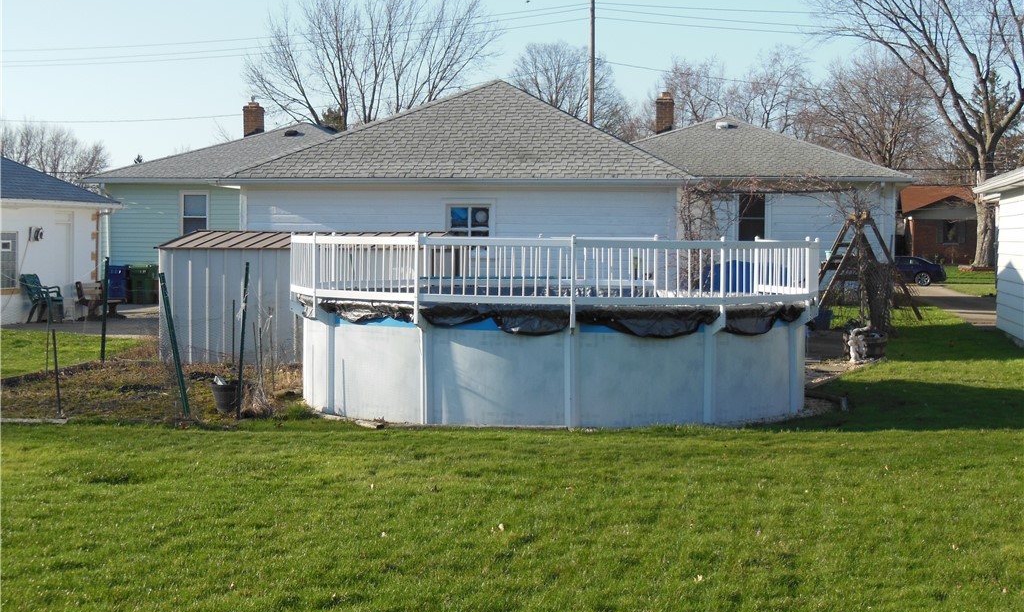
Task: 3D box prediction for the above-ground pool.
[{"bbox_3d":[0.454,0.130,19.616,5.770,1.830,5.770,0,2,1],"label":"above-ground pool"}]

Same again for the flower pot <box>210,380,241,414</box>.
[{"bbox_3d":[-2.964,0.923,18.354,0.295,0.290,0.295,0,2,0],"label":"flower pot"}]

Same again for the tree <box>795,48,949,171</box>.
[{"bbox_3d":[19.861,-7.906,97.752,8.061,12.486,8.061,1,2,11],"label":"tree"}]

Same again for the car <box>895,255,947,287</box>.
[{"bbox_3d":[18.059,-1.692,83.944,4.800,1.430,1.840,1,2,11],"label":"car"}]

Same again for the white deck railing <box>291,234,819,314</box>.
[{"bbox_3d":[0.458,-0.409,19.594,5.770,0.760,5.770,0,2,1],"label":"white deck railing"}]

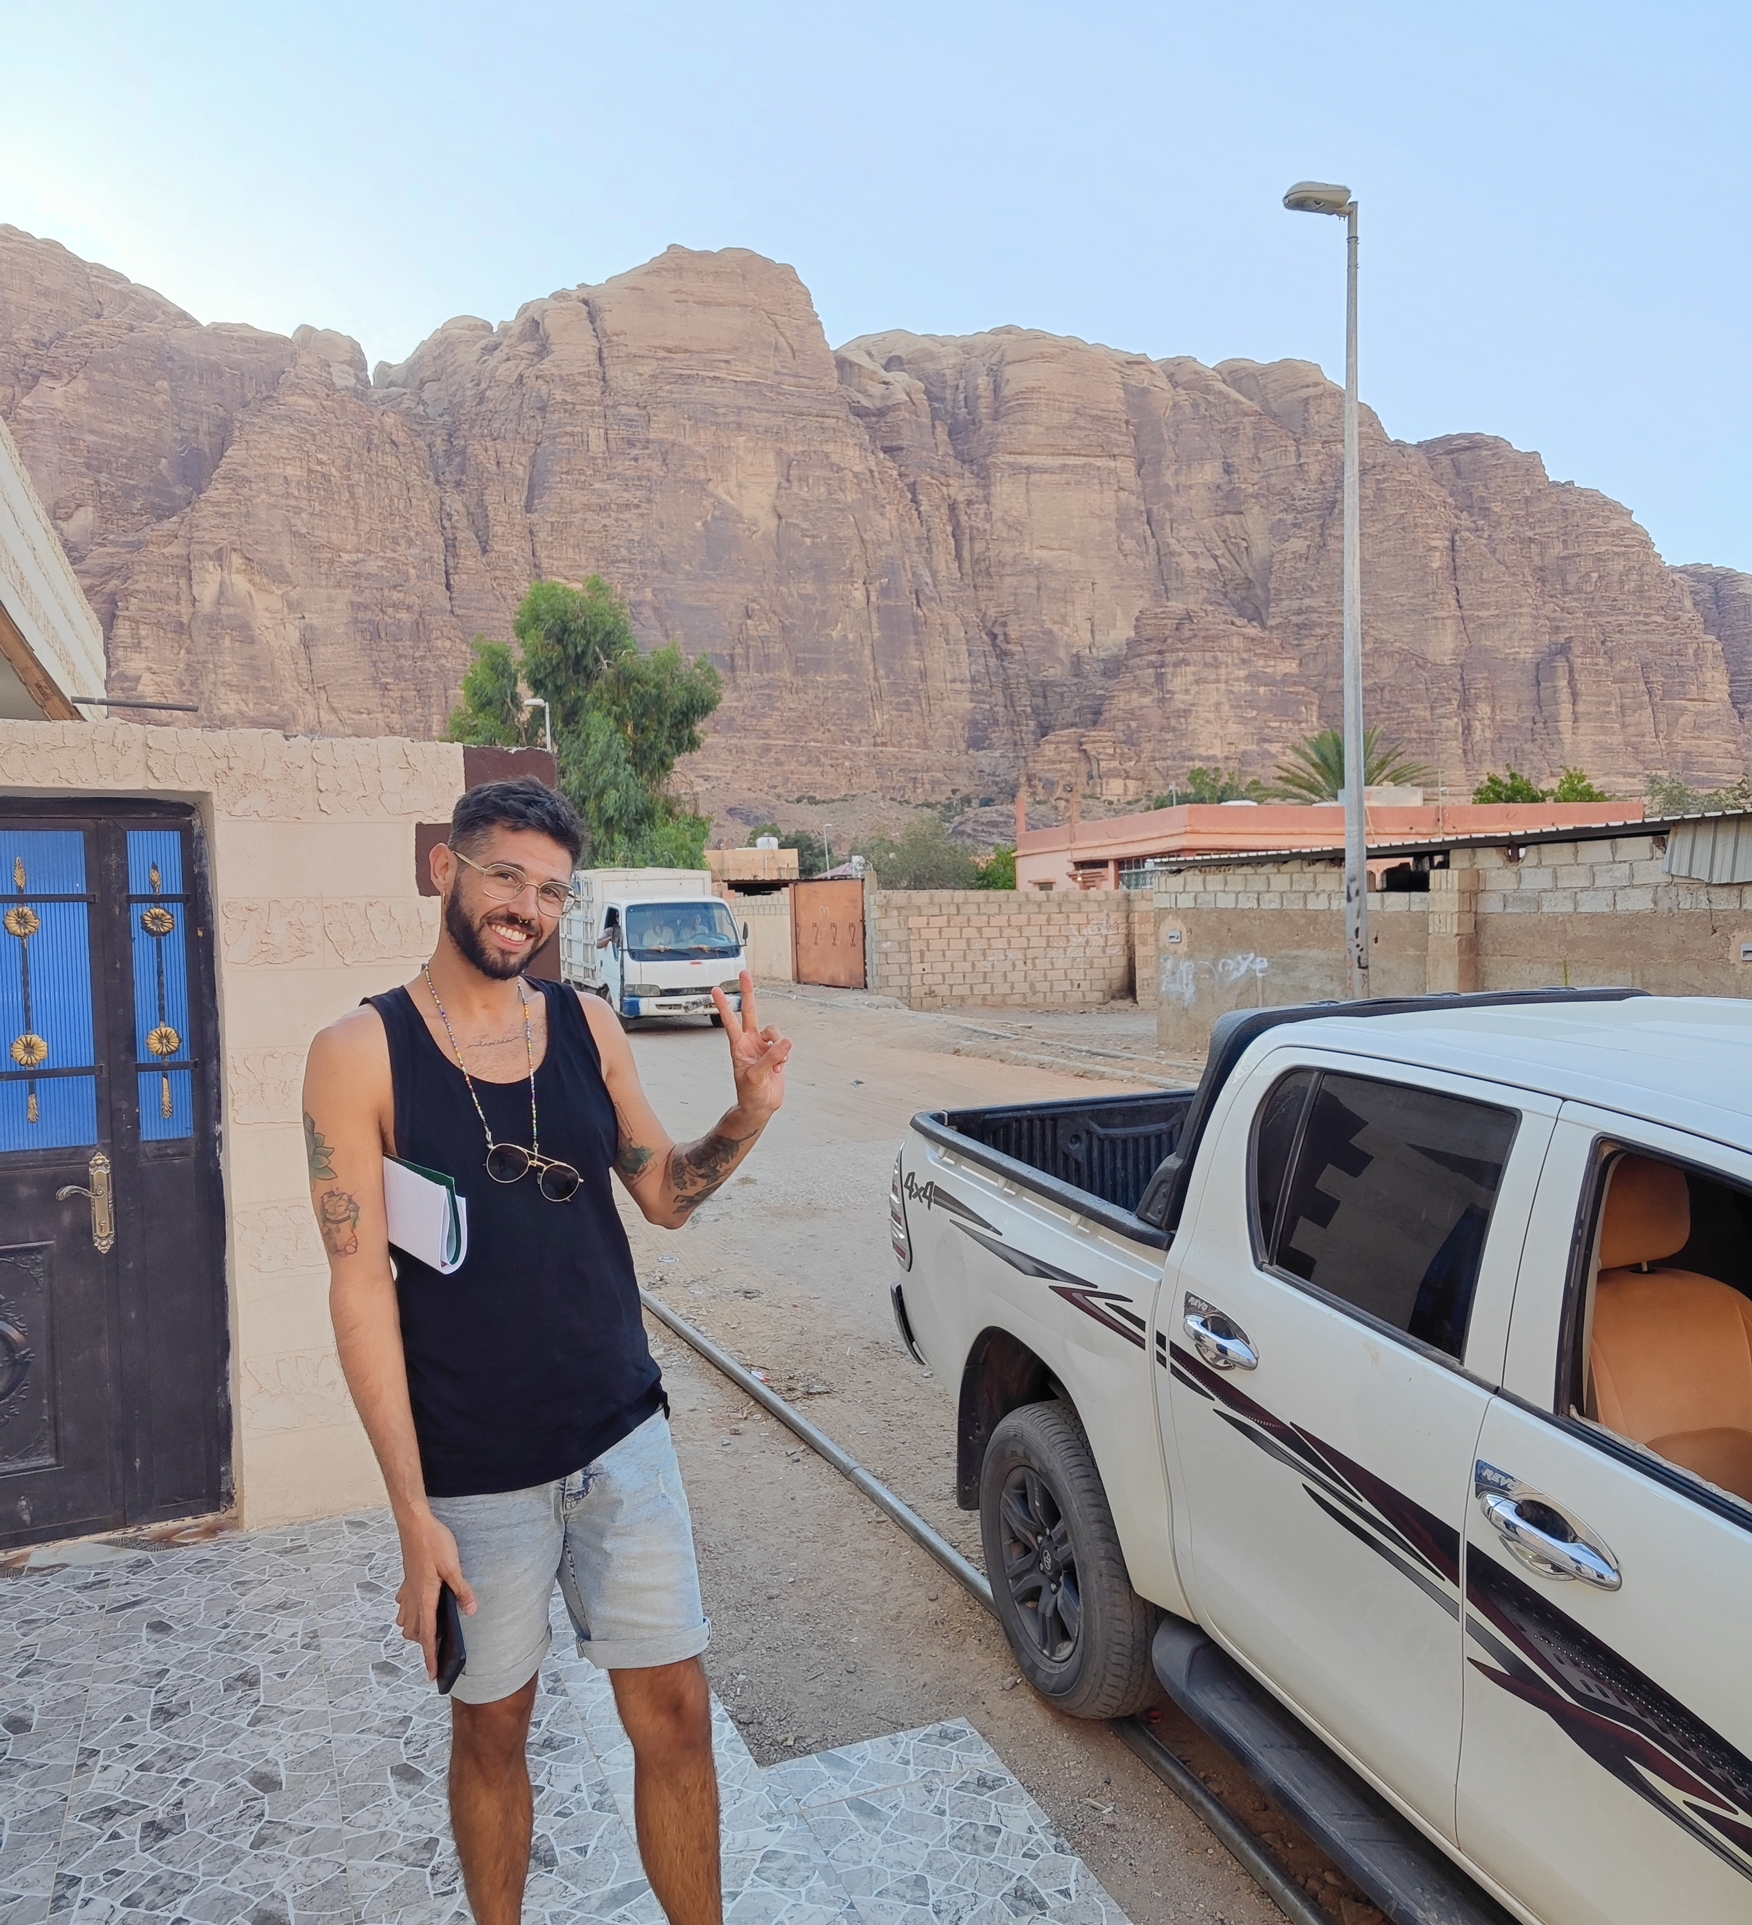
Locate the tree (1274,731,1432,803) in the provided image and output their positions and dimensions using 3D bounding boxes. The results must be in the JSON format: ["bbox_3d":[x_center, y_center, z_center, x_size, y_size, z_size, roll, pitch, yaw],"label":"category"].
[{"bbox_3d":[17.967,-4.819,59.000,6.000,8.050,6.000,-1,2,0],"label":"tree"}]

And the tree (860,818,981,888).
[{"bbox_3d":[1.786,-3.169,62.000,5.000,5.260,5.000,-1,2,0],"label":"tree"}]

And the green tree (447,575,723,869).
[{"bbox_3d":[-8.627,-5.531,46.000,8.200,11.710,7.600,-1,2,0],"label":"green tree"}]

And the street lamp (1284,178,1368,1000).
[{"bbox_3d":[4.001,-2.835,13.825,0.820,8.200,0.300,-2,2,-18],"label":"street lamp"}]

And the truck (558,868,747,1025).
[{"bbox_3d":[-3.934,-0.297,26.428,2.000,2.550,5.700,-2,2,-20],"label":"truck"}]

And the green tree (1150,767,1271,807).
[{"bbox_3d":[12.875,-4.151,60.000,4.800,6.870,4.800,-1,2,0],"label":"green tree"}]

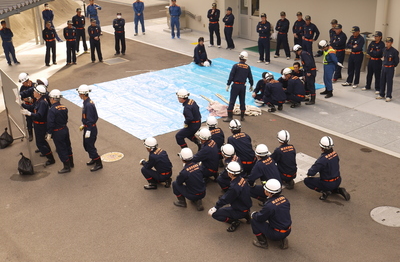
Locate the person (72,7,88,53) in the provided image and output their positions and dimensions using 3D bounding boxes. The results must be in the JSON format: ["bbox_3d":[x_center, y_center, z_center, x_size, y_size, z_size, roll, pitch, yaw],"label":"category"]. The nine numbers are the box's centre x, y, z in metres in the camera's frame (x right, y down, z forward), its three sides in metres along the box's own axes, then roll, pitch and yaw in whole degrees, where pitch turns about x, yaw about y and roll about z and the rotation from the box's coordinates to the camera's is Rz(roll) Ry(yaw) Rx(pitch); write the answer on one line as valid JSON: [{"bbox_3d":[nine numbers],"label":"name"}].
[{"bbox_3d":[-4.935,-4.094,21.781,0.520,1.770,0.360,-16,25,-32],"label":"person"}]

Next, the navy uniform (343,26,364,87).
[{"bbox_3d":[4.472,-2.171,15.486,0.450,1.770,0.560,-20,27,-39],"label":"navy uniform"}]

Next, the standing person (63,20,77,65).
[{"bbox_3d":[-5.059,-3.467,20.702,0.500,1.690,0.330,-8,21,-17],"label":"standing person"}]

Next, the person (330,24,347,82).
[{"bbox_3d":[4.221,-2.377,16.200,0.500,1.760,0.400,14,26,37],"label":"person"}]

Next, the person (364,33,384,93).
[{"bbox_3d":[5.030,-1.990,15.446,0.530,1.750,0.400,15,27,37],"label":"person"}]

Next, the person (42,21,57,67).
[{"bbox_3d":[-5.828,-3.409,20.611,0.520,1.690,0.340,-11,22,-23],"label":"person"}]

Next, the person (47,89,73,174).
[{"bbox_3d":[-2.904,-0.046,11.205,0.400,1.750,0.520,14,26,35],"label":"person"}]

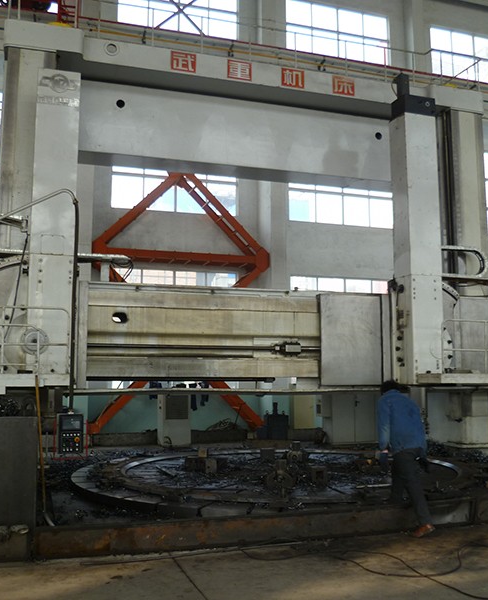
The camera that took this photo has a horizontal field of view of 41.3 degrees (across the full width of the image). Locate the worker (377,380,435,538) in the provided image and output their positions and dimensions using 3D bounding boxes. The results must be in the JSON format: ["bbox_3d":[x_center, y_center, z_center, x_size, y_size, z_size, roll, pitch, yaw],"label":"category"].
[{"bbox_3d":[1.734,1.681,6.950,0.530,1.570,0.660,1,-7,-12],"label":"worker"}]

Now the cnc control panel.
[{"bbox_3d":[-2.355,1.822,8.800,0.370,0.560,0.180,3,-8,-21],"label":"cnc control panel"}]

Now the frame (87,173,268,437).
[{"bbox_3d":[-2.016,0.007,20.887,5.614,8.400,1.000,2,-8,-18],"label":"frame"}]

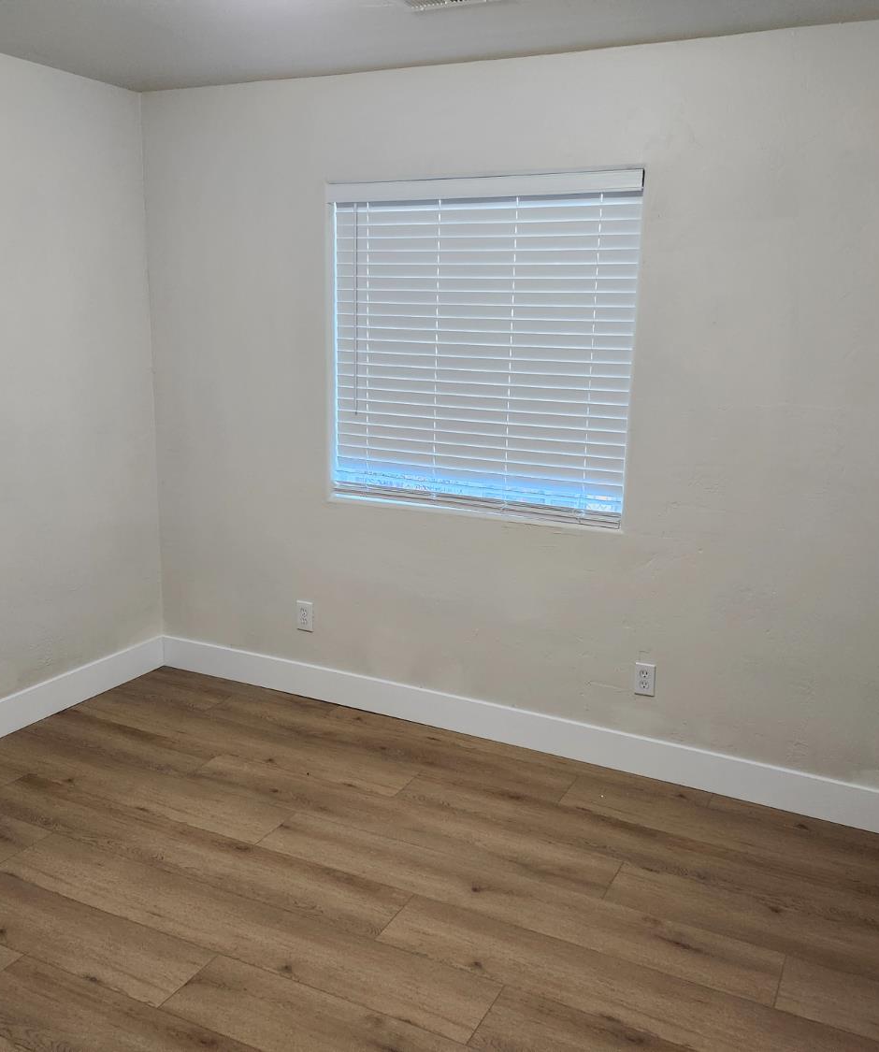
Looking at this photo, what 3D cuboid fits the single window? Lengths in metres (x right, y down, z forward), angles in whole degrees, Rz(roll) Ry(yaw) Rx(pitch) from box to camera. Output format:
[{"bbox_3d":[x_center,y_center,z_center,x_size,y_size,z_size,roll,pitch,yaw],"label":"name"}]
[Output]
[{"bbox_3d":[0.126,-0.626,3.360,1.184,1.187,0.090,7,14,26],"label":"single window"}]

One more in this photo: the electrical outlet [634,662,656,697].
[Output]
[{"bbox_3d":[0.717,0.538,3.248,0.070,0.115,0.014,7,14,26],"label":"electrical outlet"}]

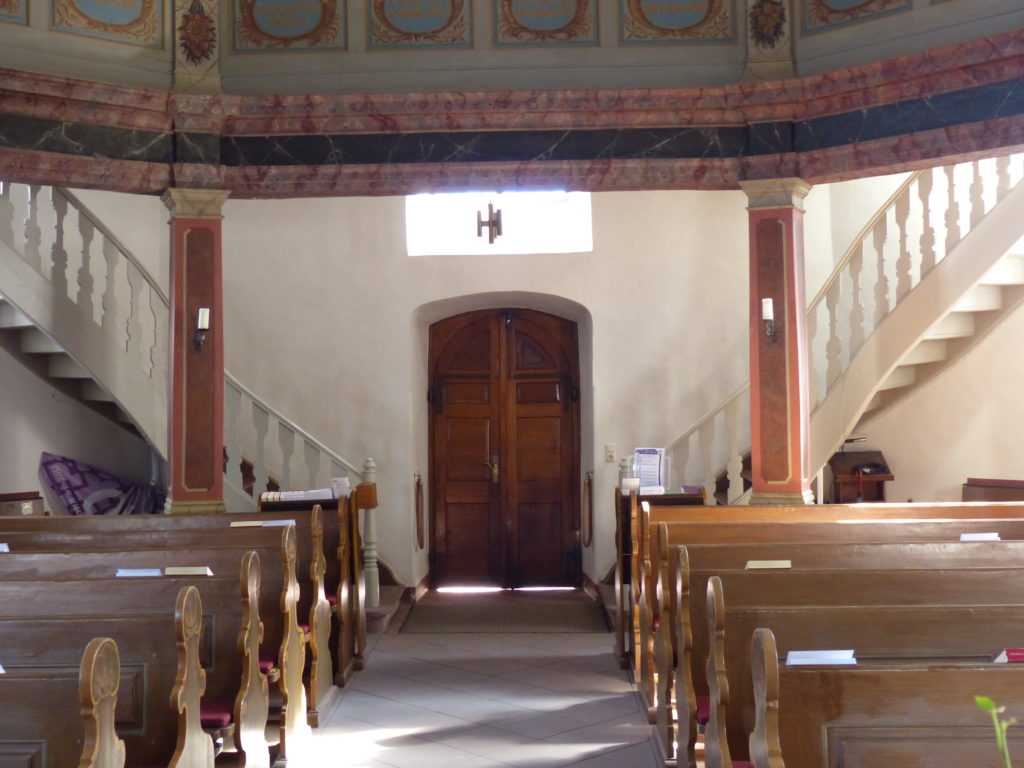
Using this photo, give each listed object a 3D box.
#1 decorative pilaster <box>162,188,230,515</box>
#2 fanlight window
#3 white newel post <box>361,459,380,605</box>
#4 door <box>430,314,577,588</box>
[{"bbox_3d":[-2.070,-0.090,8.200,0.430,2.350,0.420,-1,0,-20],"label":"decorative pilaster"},{"bbox_3d":[-0.105,-1.370,10.380,1.540,0.600,0.150,-1,0,1],"label":"fanlight window"},{"bbox_3d":[-1.044,1.103,9.200,0.135,1.120,0.135,-1,0,1],"label":"white newel post"},{"bbox_3d":[-0.061,0.563,10.820,1.330,2.440,0.120,-1,0,1],"label":"door"}]

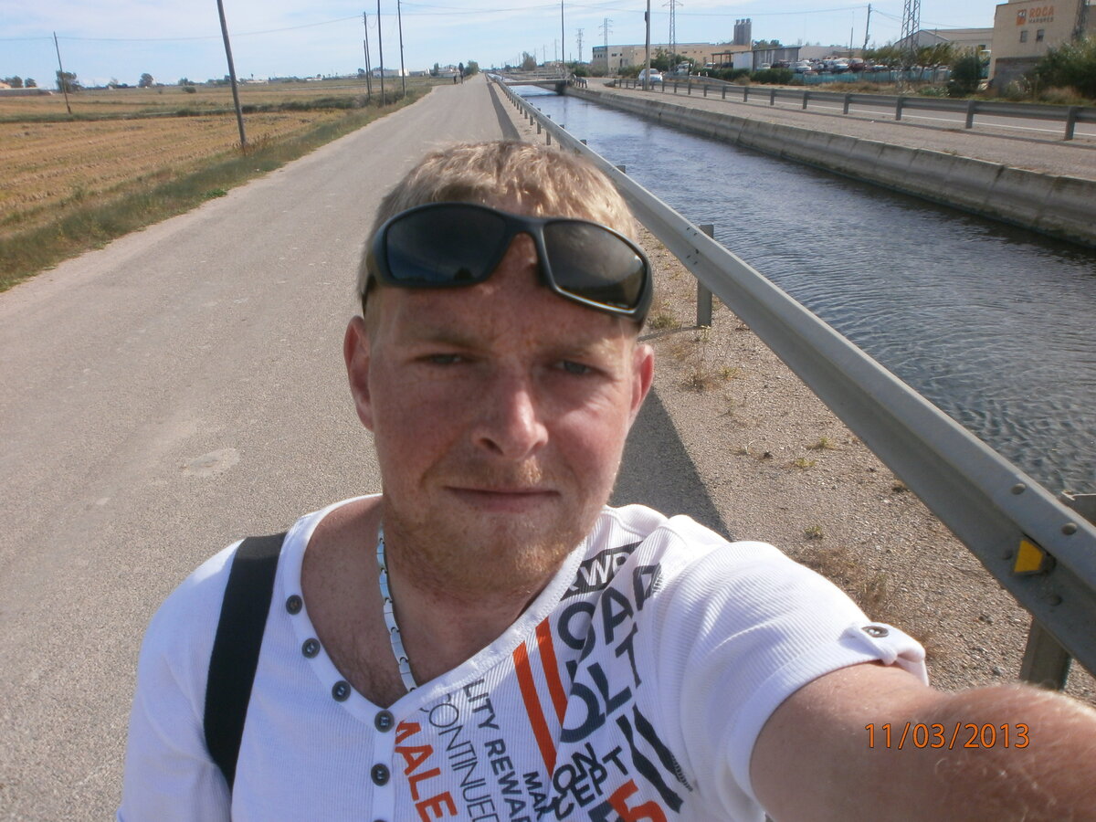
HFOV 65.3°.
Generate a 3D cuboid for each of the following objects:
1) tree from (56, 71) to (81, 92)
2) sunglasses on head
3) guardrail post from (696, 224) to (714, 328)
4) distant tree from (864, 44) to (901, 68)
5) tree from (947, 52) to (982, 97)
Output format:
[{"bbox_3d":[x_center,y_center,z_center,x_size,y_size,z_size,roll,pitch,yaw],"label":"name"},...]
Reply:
[{"bbox_3d":[-185.632,-127.346,330.641,10.500,9.300,9.500,-13,24,-25],"label":"tree"},{"bbox_3d":[-0.024,-0.054,0.467,0.145,0.050,0.145,7,-13,-6],"label":"sunglasses on head"},{"bbox_3d":[1.118,-0.962,6.118,0.110,0.720,0.065,-4,22,-3],"label":"guardrail post"},{"bbox_3d":[23.919,-24.830,60.921,2.800,2.600,2.700,5,23,19],"label":"distant tree"},{"bbox_3d":[18.562,-15.017,38.144,1.700,2.100,1.700,7,24,23],"label":"tree"}]

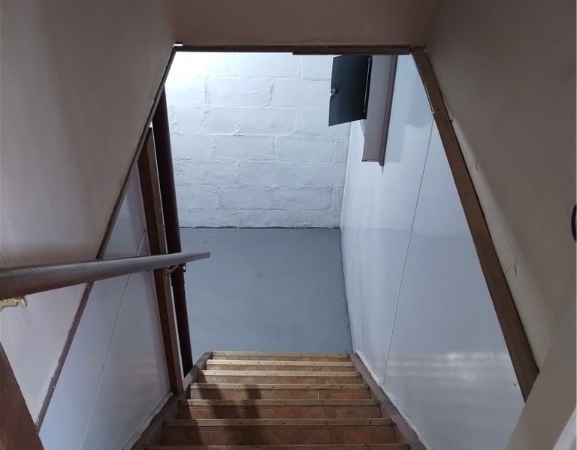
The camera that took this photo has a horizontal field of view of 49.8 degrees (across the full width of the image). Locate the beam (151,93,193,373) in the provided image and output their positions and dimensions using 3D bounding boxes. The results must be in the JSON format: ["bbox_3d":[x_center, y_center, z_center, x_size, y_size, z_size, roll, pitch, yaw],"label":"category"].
[{"bbox_3d":[-0.502,0.197,2.796,0.065,2.030,0.065,1,37,-1],"label":"beam"}]

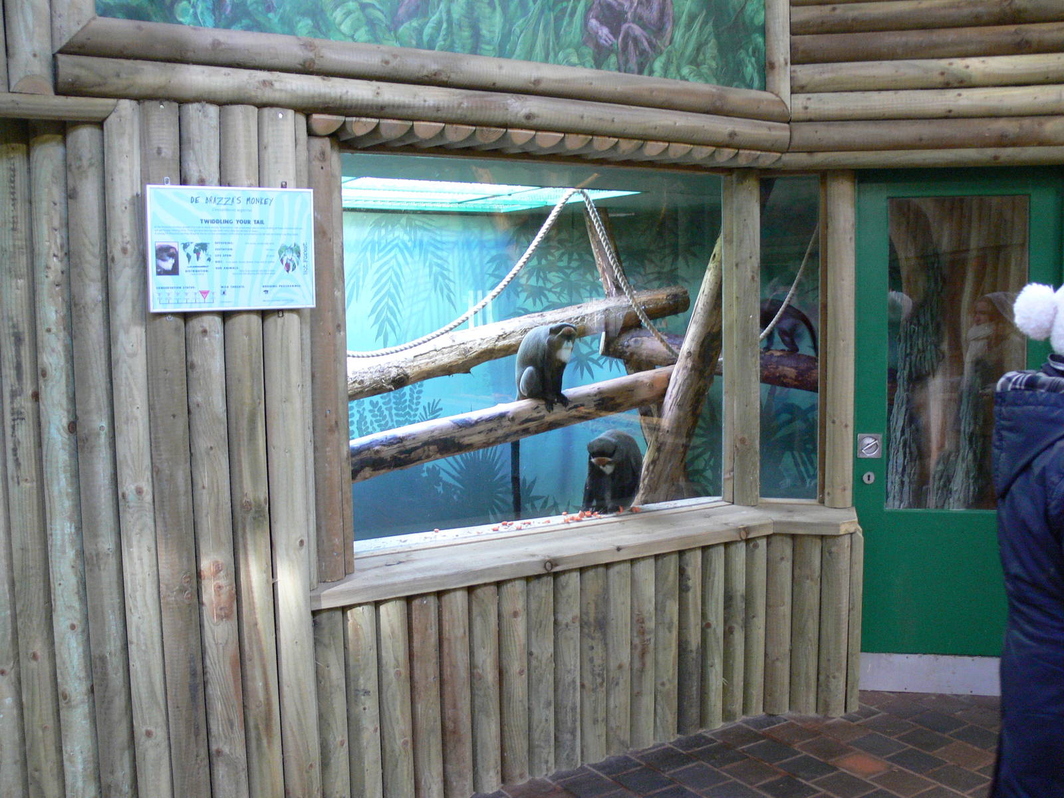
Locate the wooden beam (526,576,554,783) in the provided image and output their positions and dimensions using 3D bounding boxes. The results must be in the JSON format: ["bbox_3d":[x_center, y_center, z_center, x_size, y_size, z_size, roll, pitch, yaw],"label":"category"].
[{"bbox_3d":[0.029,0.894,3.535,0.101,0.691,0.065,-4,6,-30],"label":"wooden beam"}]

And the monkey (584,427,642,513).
[{"bbox_3d":[0.326,0.296,4.328,0.230,0.340,0.300,2,6,27],"label":"monkey"}]

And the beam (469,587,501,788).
[{"bbox_3d":[-0.145,0.906,3.432,0.100,0.691,0.065,-4,6,-30],"label":"beam"}]

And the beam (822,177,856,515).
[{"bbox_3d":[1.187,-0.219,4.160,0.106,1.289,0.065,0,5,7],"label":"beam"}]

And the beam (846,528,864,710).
[{"bbox_3d":[1.211,0.824,4.048,0.055,0.698,0.104,0,5,7],"label":"beam"}]

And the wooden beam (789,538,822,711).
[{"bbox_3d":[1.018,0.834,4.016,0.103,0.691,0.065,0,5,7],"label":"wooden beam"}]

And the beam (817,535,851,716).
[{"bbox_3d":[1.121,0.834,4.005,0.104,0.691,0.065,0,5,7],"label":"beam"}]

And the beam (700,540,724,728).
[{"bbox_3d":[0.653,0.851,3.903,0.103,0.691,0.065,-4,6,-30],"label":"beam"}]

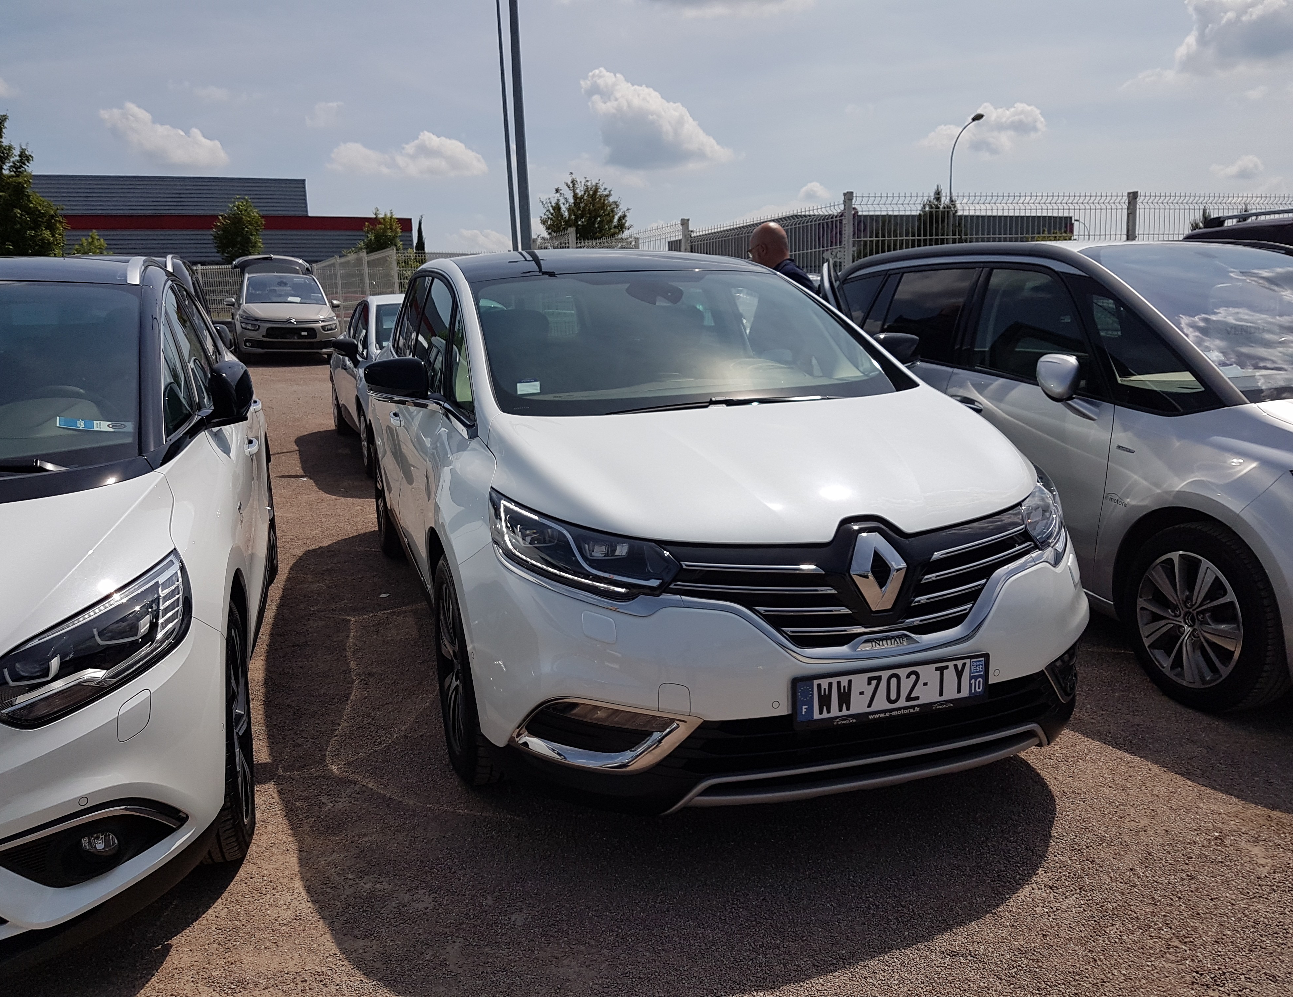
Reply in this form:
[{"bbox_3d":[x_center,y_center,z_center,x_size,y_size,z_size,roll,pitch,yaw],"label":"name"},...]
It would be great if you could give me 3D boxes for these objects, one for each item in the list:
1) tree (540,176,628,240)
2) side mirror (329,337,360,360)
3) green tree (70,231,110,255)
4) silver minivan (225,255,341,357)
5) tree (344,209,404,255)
[{"bbox_3d":[-1.659,-6.562,27.449,2.600,4.460,2.600,-1,12,0],"label":"tree"},{"bbox_3d":[-2.730,-1.356,9.020,0.250,0.190,0.150,-5,12,-18],"label":"side mirror"},{"bbox_3d":[-21.091,-8.242,38.406,2.000,4.030,2.000,-1,12,0],"label":"green tree"},{"bbox_3d":[-7.308,-3.812,19.790,1.950,2.000,4.650,-6,13,-24],"label":"silver minivan"},{"bbox_3d":[-8.973,-7.555,33.419,2.100,4.160,2.100,-1,12,0],"label":"tree"}]

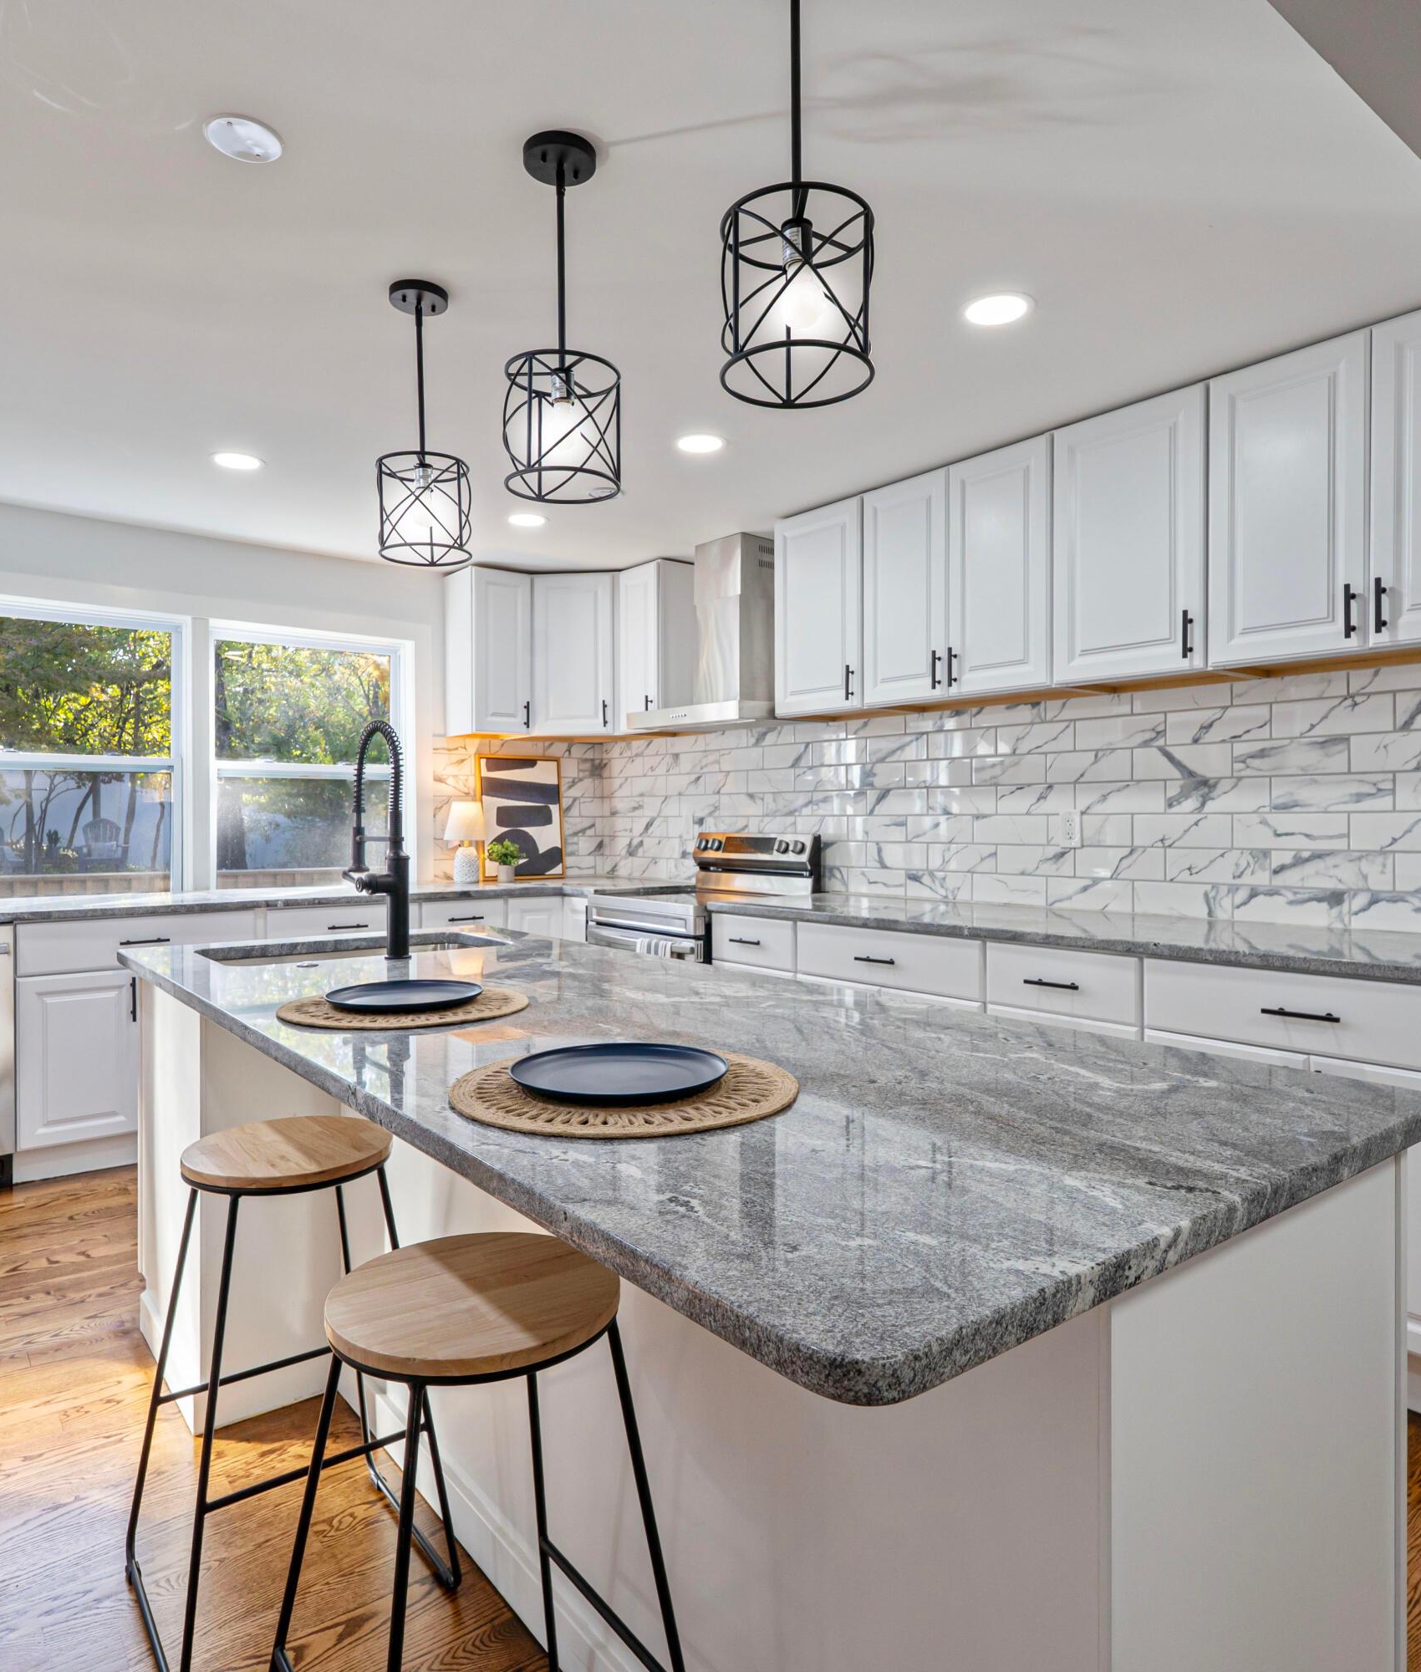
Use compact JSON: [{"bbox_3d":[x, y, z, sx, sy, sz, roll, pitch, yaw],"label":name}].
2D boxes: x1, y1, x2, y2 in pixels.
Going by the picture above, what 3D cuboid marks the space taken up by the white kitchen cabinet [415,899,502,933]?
[{"bbox_3d":[-1.290,0.719,4.579,0.406,0.876,0.622,0,1,-40],"label":"white kitchen cabinet"}]

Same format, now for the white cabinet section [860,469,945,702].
[{"bbox_3d":[0.796,-0.838,3.485,0.325,0.760,0.378,-1,1,-40],"label":"white cabinet section"}]

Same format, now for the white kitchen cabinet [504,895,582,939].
[{"bbox_3d":[-0.652,0.735,4.778,0.905,0.926,0.899,-1,1,-38],"label":"white kitchen cabinet"}]

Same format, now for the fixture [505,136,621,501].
[{"bbox_3d":[-0.275,-0.946,1.784,0.208,0.610,0.208,0,0,0],"label":"fixture"}]

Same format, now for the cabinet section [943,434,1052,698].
[{"bbox_3d":[1.036,-0.833,3.195,0.325,0.760,0.382,-1,1,-40],"label":"cabinet section"}]

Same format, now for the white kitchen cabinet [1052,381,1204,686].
[{"bbox_3d":[1.316,-0.839,2.880,0.347,0.792,0.456,-1,1,-39],"label":"white kitchen cabinet"}]

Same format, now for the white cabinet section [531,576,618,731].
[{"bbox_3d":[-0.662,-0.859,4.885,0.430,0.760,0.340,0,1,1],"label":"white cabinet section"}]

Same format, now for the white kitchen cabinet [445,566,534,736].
[{"bbox_3d":[-1.085,-0.888,4.787,0.302,0.792,0.346,-1,1,-39],"label":"white kitchen cabinet"}]

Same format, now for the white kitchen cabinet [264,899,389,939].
[{"bbox_3d":[-1.689,0.722,4.241,0.630,0.876,0.622,0,1,-40],"label":"white kitchen cabinet"}]

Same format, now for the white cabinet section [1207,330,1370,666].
[{"bbox_3d":[1.563,-0.823,2.555,0.325,0.760,0.378,-1,1,-40],"label":"white cabinet section"}]

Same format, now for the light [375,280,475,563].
[{"bbox_3d":[-0.674,-0.950,2.257,0.208,0.610,0.208,0,1,-40],"label":"light"}]

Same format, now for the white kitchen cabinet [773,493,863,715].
[{"bbox_3d":[0.542,-0.869,3.882,0.324,0.787,0.457,0,1,-40],"label":"white kitchen cabinet"}]

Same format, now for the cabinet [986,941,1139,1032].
[{"bbox_3d":[1.190,0.754,2.847,0.623,0.931,0.461,-1,1,-38],"label":"cabinet"}]

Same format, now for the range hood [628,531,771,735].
[{"bbox_3d":[0.061,-0.868,4.307,0.508,0.818,0.762,0,1,-40],"label":"range hood"}]

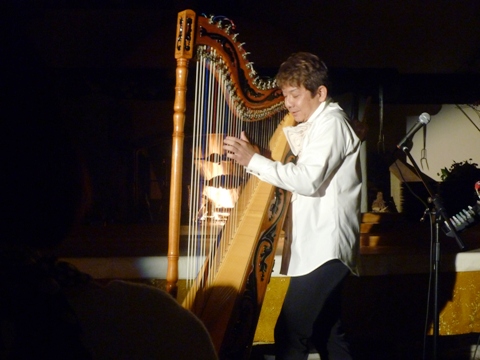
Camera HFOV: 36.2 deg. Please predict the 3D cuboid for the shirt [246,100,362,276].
[{"bbox_3d":[0.262,0.035,3.020,0.460,0.720,0.500,-1,2,-20],"label":"shirt"}]

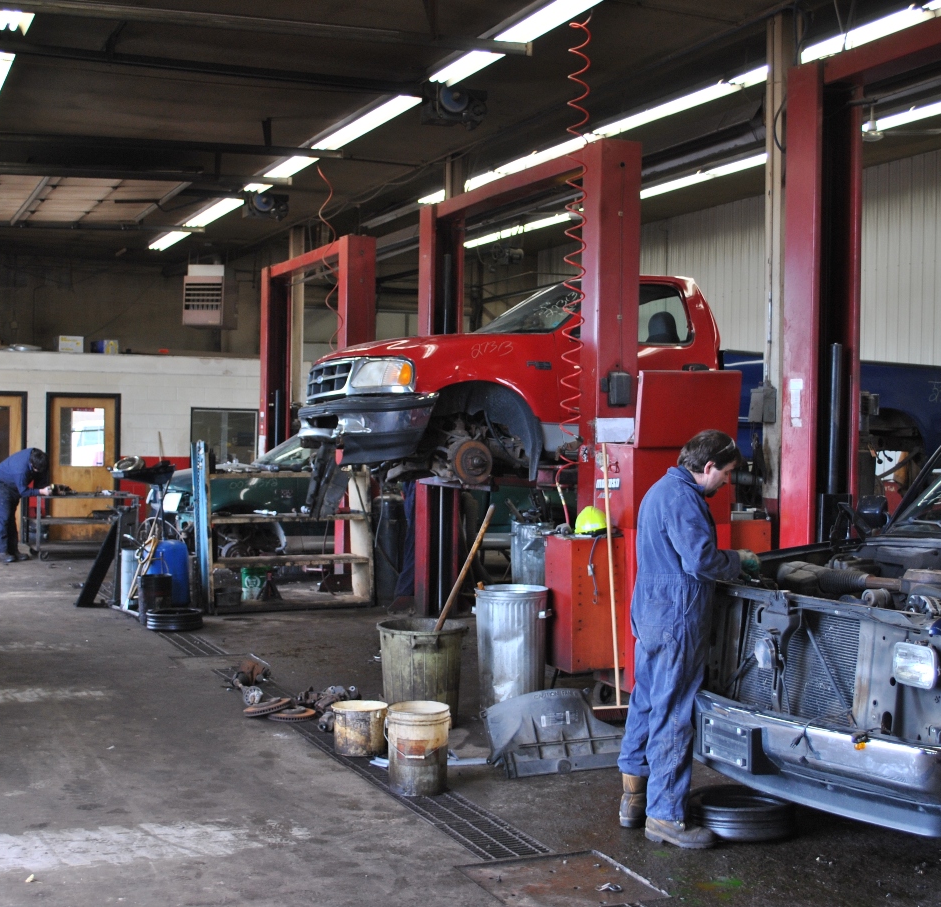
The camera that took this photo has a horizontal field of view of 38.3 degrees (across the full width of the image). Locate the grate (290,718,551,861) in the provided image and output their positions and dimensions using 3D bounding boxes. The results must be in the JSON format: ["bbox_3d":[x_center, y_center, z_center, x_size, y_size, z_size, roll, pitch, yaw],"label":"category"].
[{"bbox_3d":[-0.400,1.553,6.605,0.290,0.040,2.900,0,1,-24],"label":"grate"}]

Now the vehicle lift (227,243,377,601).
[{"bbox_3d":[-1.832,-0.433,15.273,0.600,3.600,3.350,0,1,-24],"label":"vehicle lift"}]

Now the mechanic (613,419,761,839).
[{"bbox_3d":[0.916,0.784,5.710,0.570,1.710,0.490,0,1,-15],"label":"mechanic"}]

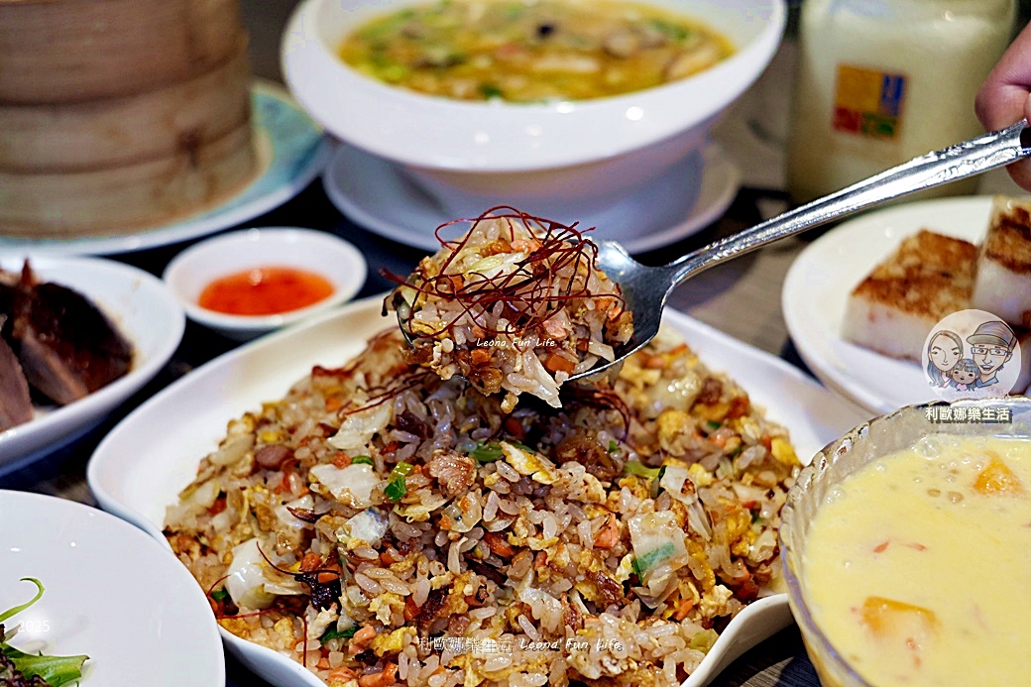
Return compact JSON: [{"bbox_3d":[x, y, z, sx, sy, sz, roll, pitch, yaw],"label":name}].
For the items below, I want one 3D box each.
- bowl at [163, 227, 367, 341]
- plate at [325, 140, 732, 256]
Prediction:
[{"bbox_3d":[-0.104,-0.018,0.555,0.084,0.025,0.084,0,32,0],"label":"bowl"},{"bbox_3d":[0.008,-0.078,0.652,0.204,0.023,0.204,0,32,0],"label":"plate"}]

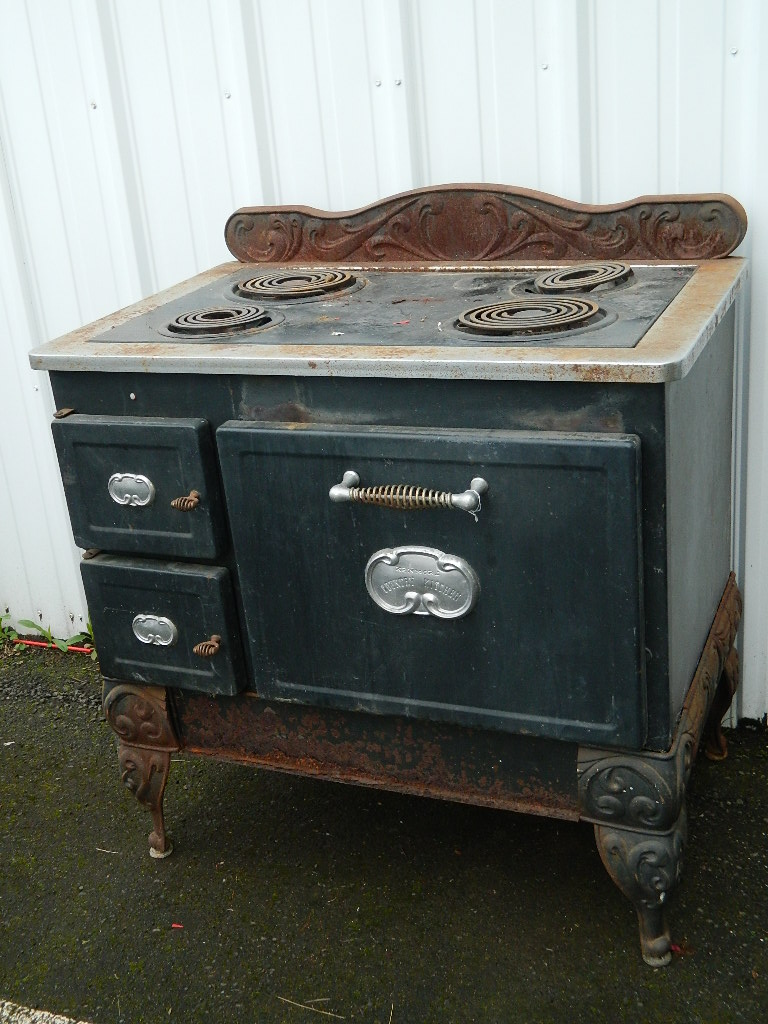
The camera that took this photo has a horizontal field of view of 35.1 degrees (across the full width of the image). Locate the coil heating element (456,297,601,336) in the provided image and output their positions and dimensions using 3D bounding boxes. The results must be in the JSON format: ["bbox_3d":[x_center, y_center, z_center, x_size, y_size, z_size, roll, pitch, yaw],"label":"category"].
[{"bbox_3d":[0.198,-0.262,1.642,0.190,0.020,0.190,4,24,23],"label":"coil heating element"}]

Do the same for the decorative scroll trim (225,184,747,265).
[{"bbox_3d":[0.141,-0.492,2.064,0.934,0.125,0.032,4,24,23],"label":"decorative scroll trim"}]

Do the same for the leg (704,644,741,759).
[{"bbox_3d":[0.565,0.347,2.159,0.122,0.254,0.124,4,24,23],"label":"leg"}]

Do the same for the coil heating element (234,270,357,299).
[{"bbox_3d":[-0.144,-0.369,1.991,0.190,0.020,0.190,4,24,23],"label":"coil heating element"}]

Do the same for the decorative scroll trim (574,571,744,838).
[{"bbox_3d":[0.449,0.270,1.902,0.146,0.140,0.586,4,24,23],"label":"decorative scroll trim"}]

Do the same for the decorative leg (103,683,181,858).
[{"bbox_3d":[-0.367,0.420,2.069,0.124,0.362,0.122,4,24,23],"label":"decorative leg"}]

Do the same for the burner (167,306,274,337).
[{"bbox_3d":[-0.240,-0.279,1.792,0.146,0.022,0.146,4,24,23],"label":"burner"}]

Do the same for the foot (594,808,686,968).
[{"bbox_3d":[0.386,0.522,1.769,0.126,0.254,0.122,4,24,23],"label":"foot"}]

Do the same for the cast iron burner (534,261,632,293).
[{"bbox_3d":[0.296,-0.348,1.820,0.148,0.019,0.148,-1,23,25],"label":"cast iron burner"}]

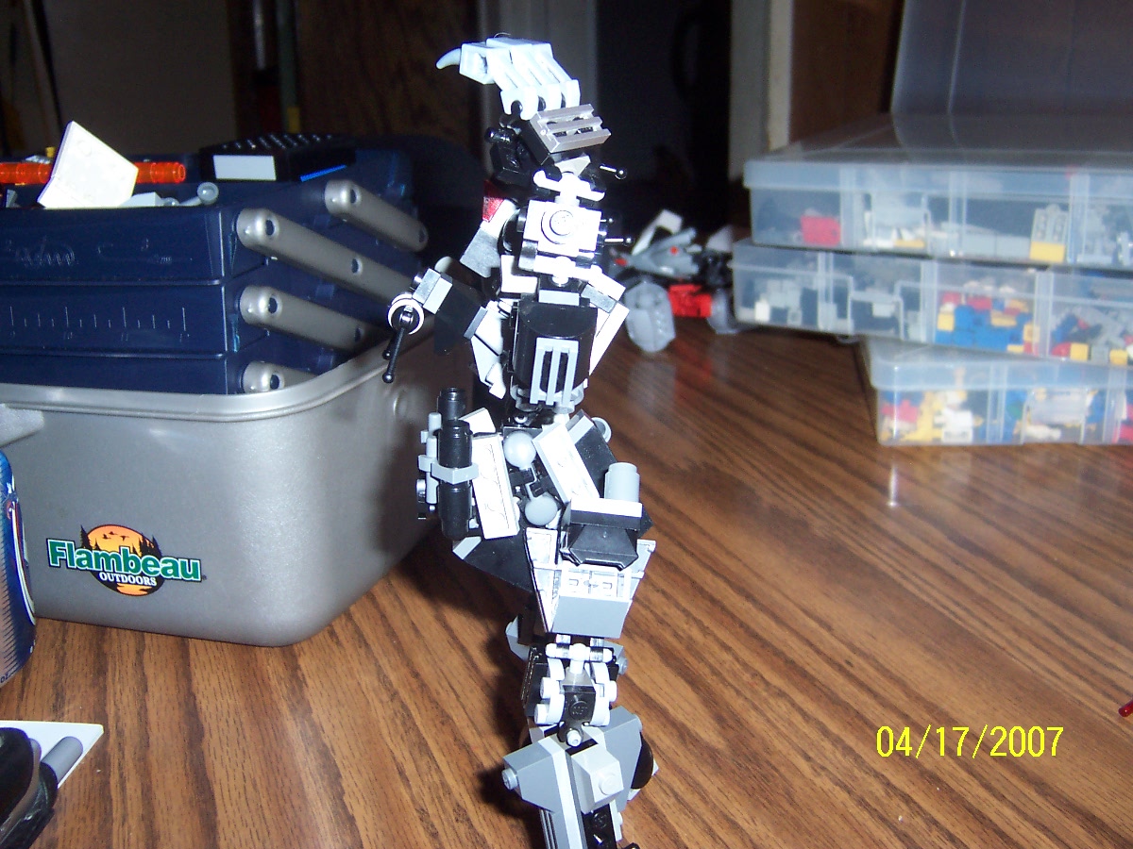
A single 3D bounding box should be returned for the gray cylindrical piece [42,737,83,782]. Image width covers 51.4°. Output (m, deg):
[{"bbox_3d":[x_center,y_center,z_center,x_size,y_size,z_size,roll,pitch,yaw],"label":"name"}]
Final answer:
[{"bbox_3d":[-0.151,0.101,0.350,0.008,0.008,0.019,-1,15,2],"label":"gray cylindrical piece"}]

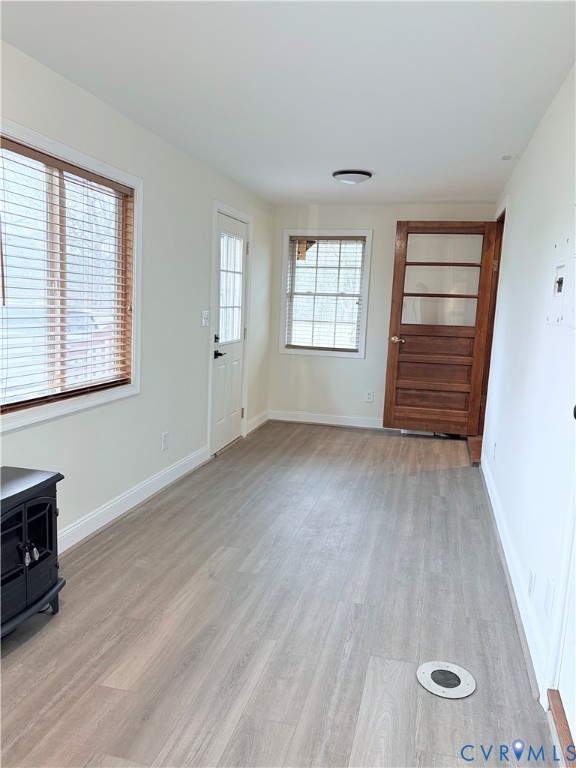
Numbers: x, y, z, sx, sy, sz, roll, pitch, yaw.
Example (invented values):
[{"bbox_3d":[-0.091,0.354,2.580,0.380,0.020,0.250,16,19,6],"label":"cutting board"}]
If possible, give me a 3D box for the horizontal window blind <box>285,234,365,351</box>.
[{"bbox_3d":[0.403,-0.974,6.268,0.825,1.210,0.058,4,9,14],"label":"horizontal window blind"}]

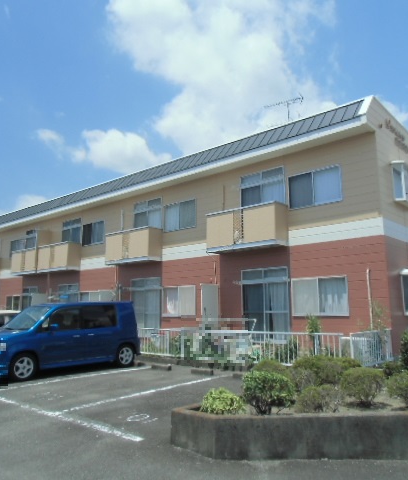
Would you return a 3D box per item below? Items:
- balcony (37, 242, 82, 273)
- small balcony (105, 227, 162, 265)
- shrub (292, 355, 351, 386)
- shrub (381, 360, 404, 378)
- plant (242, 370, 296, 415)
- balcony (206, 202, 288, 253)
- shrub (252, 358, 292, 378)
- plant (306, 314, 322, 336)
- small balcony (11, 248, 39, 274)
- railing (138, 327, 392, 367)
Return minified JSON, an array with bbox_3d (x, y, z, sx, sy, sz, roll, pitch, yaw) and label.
[{"bbox_3d":[-6.725,0.889,20.614,2.611,1.210,0.800,-8,-11,40],"label":"balcony"},{"bbox_3d":[-2.694,0.288,17.143,2.531,1.210,0.800,-8,-11,40],"label":"small balcony"},{"bbox_3d":[1.774,1.953,6.746,0.880,0.450,0.820,-8,-12,40],"label":"shrub"},{"bbox_3d":[2.939,2.029,6.900,0.400,0.320,0.380,-5,-9,22],"label":"shrub"},{"bbox_3d":[0.709,1.650,4.800,0.540,0.460,0.520,-2,-9,8],"label":"plant"},{"bbox_3d":[1.333,-0.312,13.675,2.621,1.210,0.800,-8,-11,40],"label":"balcony"},{"bbox_3d":[0.949,1.857,6.150,0.580,0.440,0.550,-2,-9,8],"label":"shrub"},{"bbox_3d":[2.424,1.903,9.727,0.380,0.520,0.360,-8,-12,40],"label":"plant"},{"bbox_3d":[-8.662,1.156,22.155,2.620,1.200,0.800,-8,-12,40],"label":"small balcony"},{"bbox_3d":[1.302,2.746,11.901,6.400,0.720,2.350,-8,-12,40],"label":"railing"}]

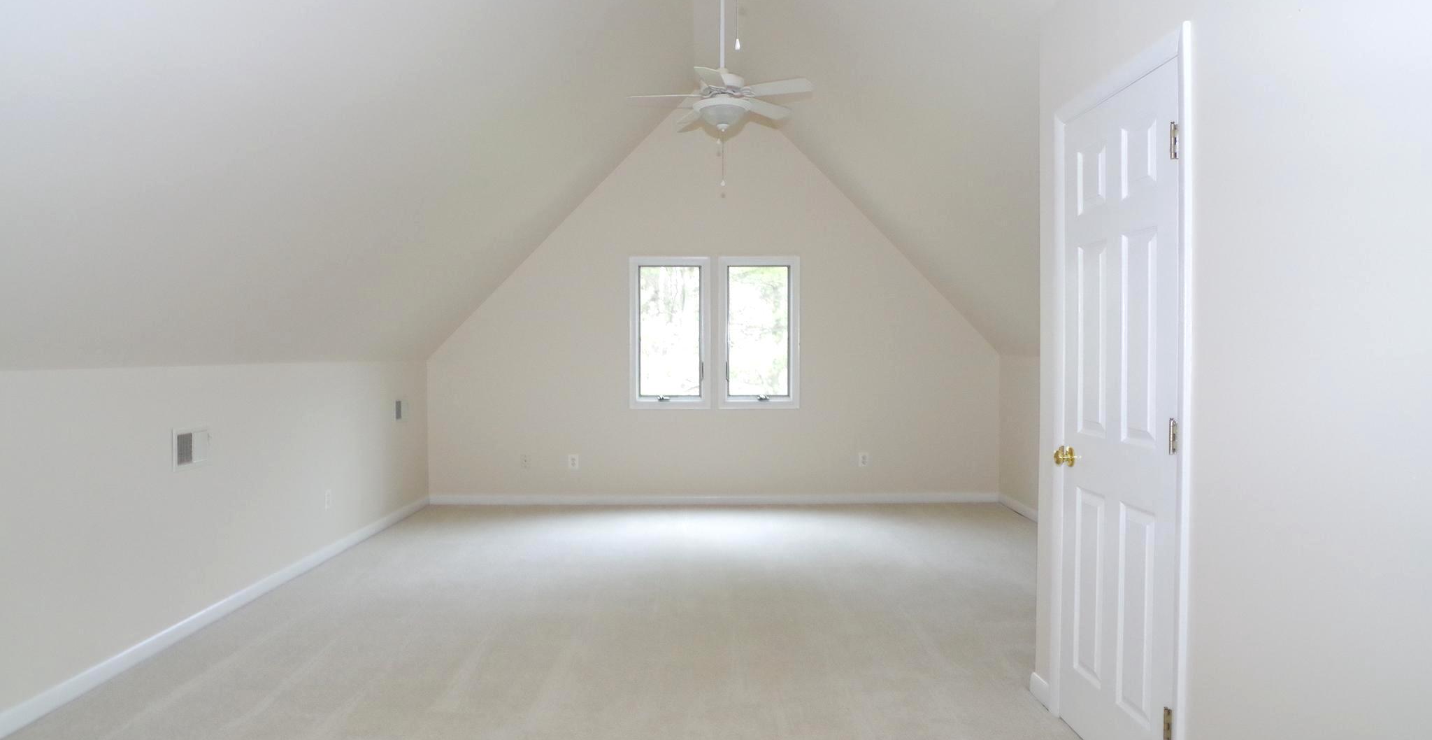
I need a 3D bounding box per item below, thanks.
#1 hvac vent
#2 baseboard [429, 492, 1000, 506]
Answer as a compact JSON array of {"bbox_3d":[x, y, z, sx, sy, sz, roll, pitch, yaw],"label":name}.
[{"bbox_3d":[-2.381,0.356,3.786,0.020,0.183,0.280,0,1,-1],"label":"hvac vent"},{"bbox_3d":[-0.011,1.083,7.026,4.808,0.092,0.018,0,1,-1],"label":"baseboard"}]

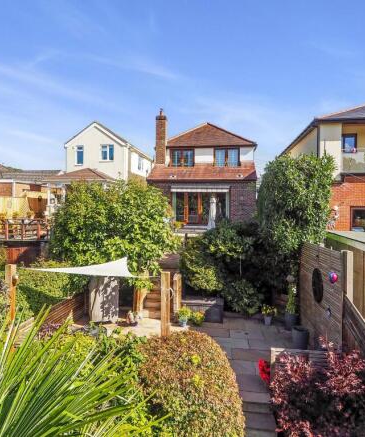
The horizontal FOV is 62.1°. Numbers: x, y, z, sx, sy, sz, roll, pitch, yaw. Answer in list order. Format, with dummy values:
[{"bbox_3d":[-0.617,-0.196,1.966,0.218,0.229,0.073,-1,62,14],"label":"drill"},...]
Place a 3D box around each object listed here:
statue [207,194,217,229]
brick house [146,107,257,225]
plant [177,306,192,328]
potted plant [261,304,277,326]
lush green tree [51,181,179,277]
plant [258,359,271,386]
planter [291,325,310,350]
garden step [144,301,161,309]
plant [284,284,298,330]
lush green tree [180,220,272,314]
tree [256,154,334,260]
[{"bbox_3d":[1.650,-0.360,16.700,0.480,1.980,0.450,0,0,6],"label":"statue"},{"bbox_3d":[1.650,-3.350,21.800,6.600,7.700,8.300,0,2,7],"label":"brick house"},{"bbox_3d":[0.050,2.580,7.950,0.360,0.540,0.360,0,0,6],"label":"plant"},{"bbox_3d":[2.450,2.740,8.550,0.440,0.590,0.420,0,1,0],"label":"potted plant"},{"bbox_3d":[-2.320,0.500,10.500,4.400,3.600,3.900,0,0,6],"label":"lush green tree"},{"bbox_3d":[1.420,2.590,5.100,0.360,0.500,0.360,0,0,6],"label":"plant"},{"bbox_3d":[2.520,2.610,6.450,0.370,0.490,0.370,0,0,6],"label":"planter"},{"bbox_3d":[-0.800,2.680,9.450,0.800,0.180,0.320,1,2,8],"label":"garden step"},{"bbox_3d":[2.820,2.280,7.800,0.400,1.150,0.400,0,0,6],"label":"plant"},{"bbox_3d":[1.390,1.430,9.800,2.950,2.800,2.500,0,0,6],"label":"lush green tree"},{"bbox_3d":[4.200,-0.250,11.200,2.850,4.300,2.700,0,1,0],"label":"tree"}]

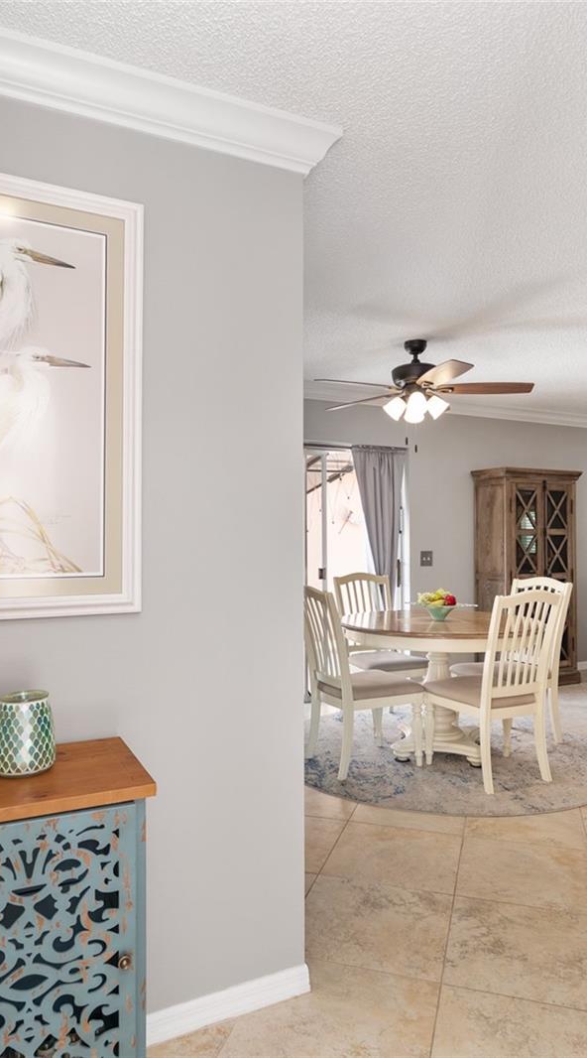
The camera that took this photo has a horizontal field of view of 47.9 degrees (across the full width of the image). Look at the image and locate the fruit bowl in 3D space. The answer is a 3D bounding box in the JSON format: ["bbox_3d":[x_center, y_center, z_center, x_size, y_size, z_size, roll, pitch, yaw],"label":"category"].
[{"bbox_3d":[0.899,0.483,4.155,0.240,0.190,0.240,0,0,0],"label":"fruit bowl"}]

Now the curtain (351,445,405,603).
[{"bbox_3d":[0.696,0.324,5.298,0.532,1.966,0.110,0,-1,-26],"label":"curtain"}]

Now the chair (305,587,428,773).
[{"bbox_3d":[0.363,0.832,3.795,0.610,1.010,0.470,0,-1,-26],"label":"chair"}]

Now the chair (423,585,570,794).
[{"bbox_3d":[1.070,0.825,3.590,0.500,1.000,0.560,0,-1,-22],"label":"chair"}]

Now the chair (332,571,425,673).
[{"bbox_3d":[0.608,0.836,4.537,0.470,1.020,0.600,0,-1,-26],"label":"chair"}]

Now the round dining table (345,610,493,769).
[{"bbox_3d":[0.913,0.953,4.154,1.220,0.757,1.220,0,0,0],"label":"round dining table"}]

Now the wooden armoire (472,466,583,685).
[{"bbox_3d":[2.042,0.426,5.748,0.880,1.836,0.430,0,-1,-26],"label":"wooden armoire"}]

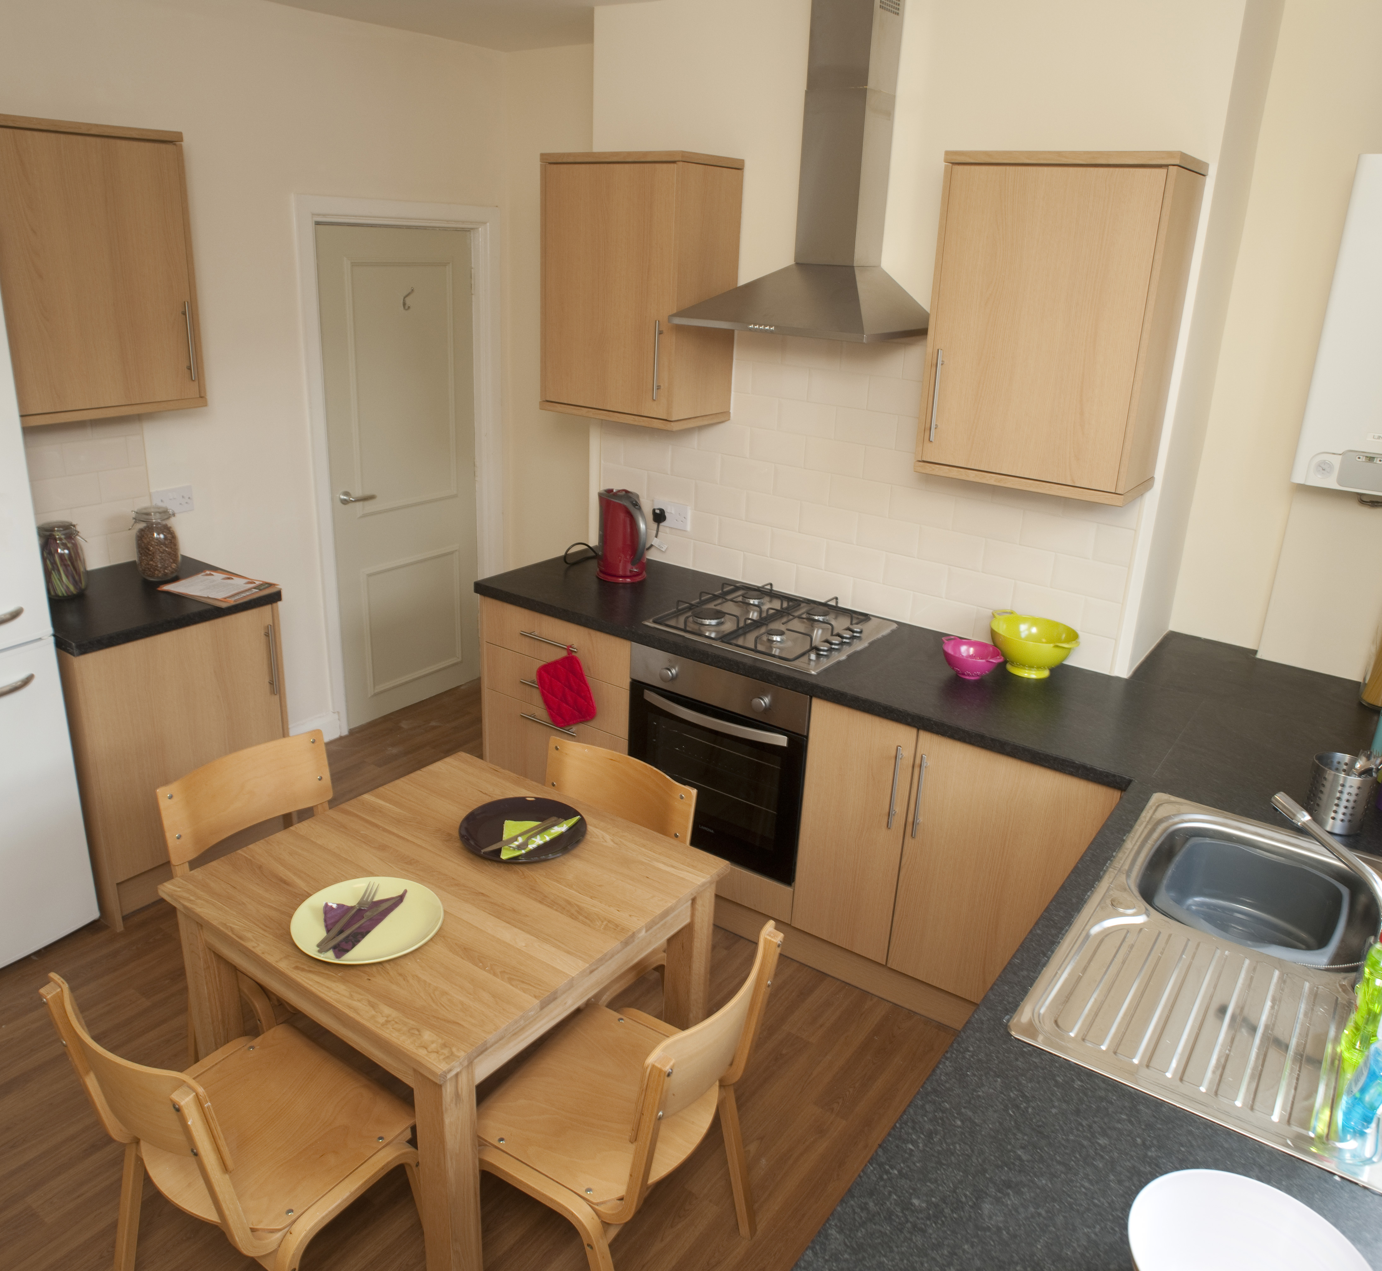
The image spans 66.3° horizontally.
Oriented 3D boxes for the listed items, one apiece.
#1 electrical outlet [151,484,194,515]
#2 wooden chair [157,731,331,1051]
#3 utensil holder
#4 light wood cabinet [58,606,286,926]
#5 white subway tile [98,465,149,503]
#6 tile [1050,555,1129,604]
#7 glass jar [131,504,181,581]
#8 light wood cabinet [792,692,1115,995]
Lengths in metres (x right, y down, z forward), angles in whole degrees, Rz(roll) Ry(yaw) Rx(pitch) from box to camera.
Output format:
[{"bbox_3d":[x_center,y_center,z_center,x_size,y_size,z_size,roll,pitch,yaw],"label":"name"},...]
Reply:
[{"bbox_3d":[-1.791,-0.462,3.669,0.012,0.086,0.146,16,24,32],"label":"electrical outlet"},{"bbox_3d":[-0.906,0.712,2.499,0.470,0.810,0.470,18,26,35],"label":"wooden chair"},{"bbox_3d":[1.323,0.322,2.156,0.108,0.125,0.108,16,24,32],"label":"utensil holder"},{"bbox_3d":[-1.713,0.317,3.344,0.565,0.873,0.610,16,25,32],"label":"light wood cabinet"},{"bbox_3d":[-1.887,-0.502,3.522,0.010,0.100,0.163,16,24,32],"label":"white subway tile"},{"bbox_3d":[1.080,-0.156,2.864,0.200,0.100,0.010,16,25,32],"label":"tile"},{"bbox_3d":[-1.736,-0.296,3.448,0.130,0.208,0.130,2,20,-1],"label":"glass jar"},{"bbox_3d":[0.796,0.504,2.892,0.805,0.710,0.580,16,25,32],"label":"light wood cabinet"}]

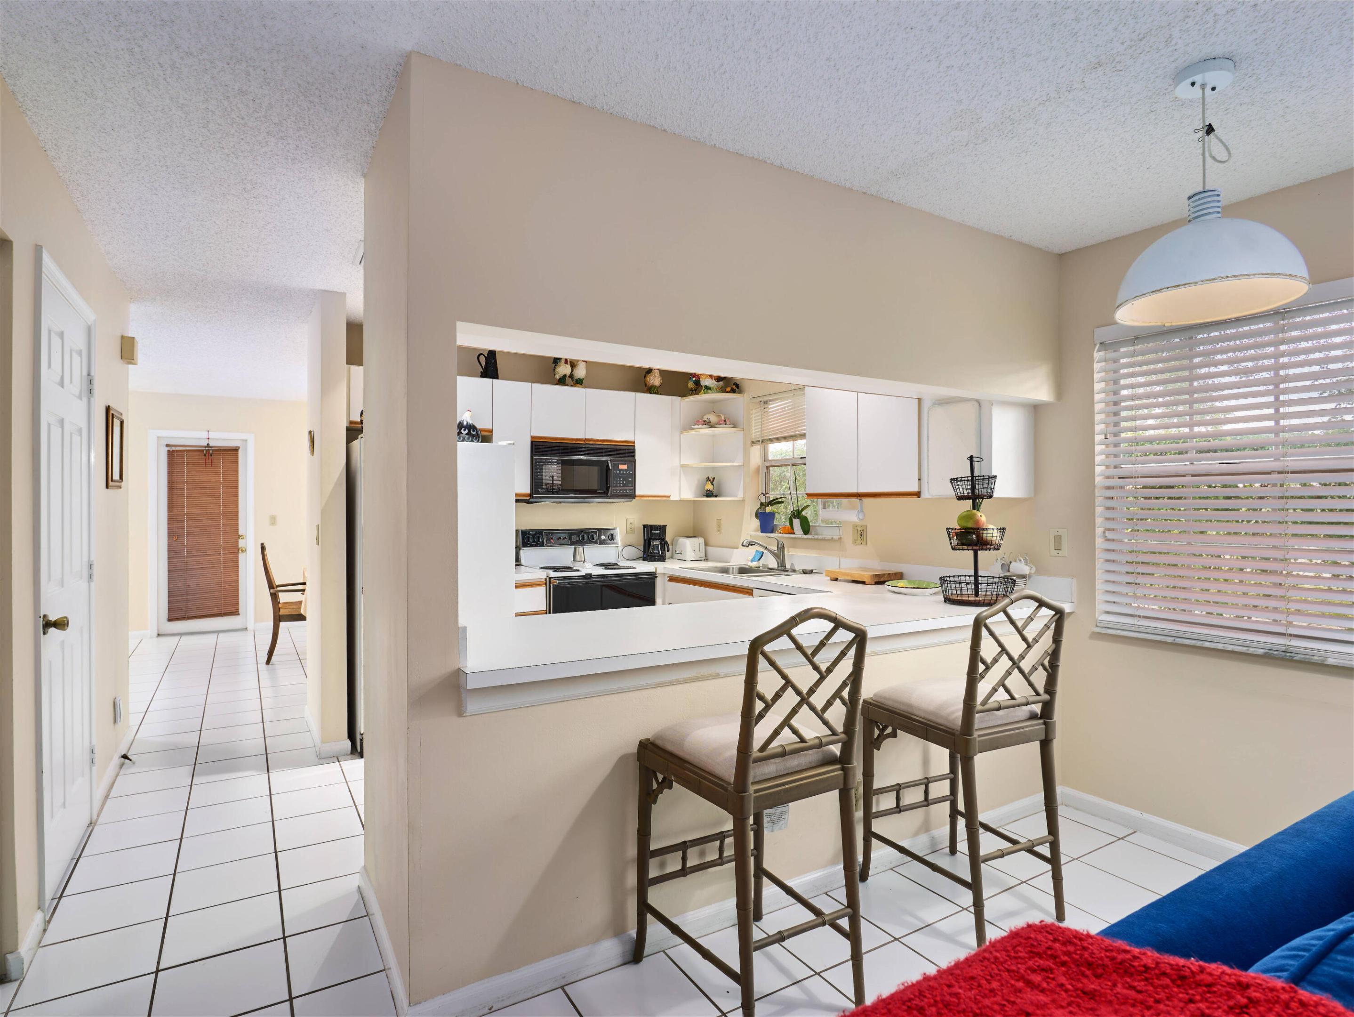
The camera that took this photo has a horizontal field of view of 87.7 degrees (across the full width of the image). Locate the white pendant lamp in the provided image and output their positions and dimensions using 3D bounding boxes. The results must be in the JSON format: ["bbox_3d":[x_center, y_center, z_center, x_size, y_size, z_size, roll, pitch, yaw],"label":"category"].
[{"bbox_3d":[1.368,-0.828,1.821,0.403,0.591,0.403,0,0,0],"label":"white pendant lamp"}]

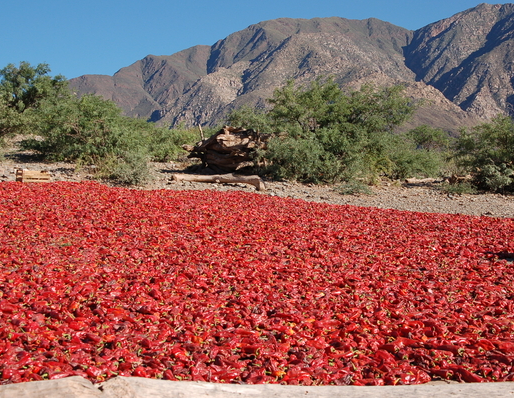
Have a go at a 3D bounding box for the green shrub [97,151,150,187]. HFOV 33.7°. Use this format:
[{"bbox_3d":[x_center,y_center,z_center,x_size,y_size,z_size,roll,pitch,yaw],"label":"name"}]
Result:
[{"bbox_3d":[-2.407,-0.541,15.300,0.920,0.600,0.800,0,5,0],"label":"green shrub"}]

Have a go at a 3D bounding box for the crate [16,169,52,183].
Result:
[{"bbox_3d":[-3.890,-0.381,14.750,0.500,0.250,0.300,-4,6,-37],"label":"crate"}]

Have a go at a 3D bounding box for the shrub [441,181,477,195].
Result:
[{"bbox_3d":[3.508,-0.199,14.700,0.560,0.220,0.480,0,5,0],"label":"shrub"}]

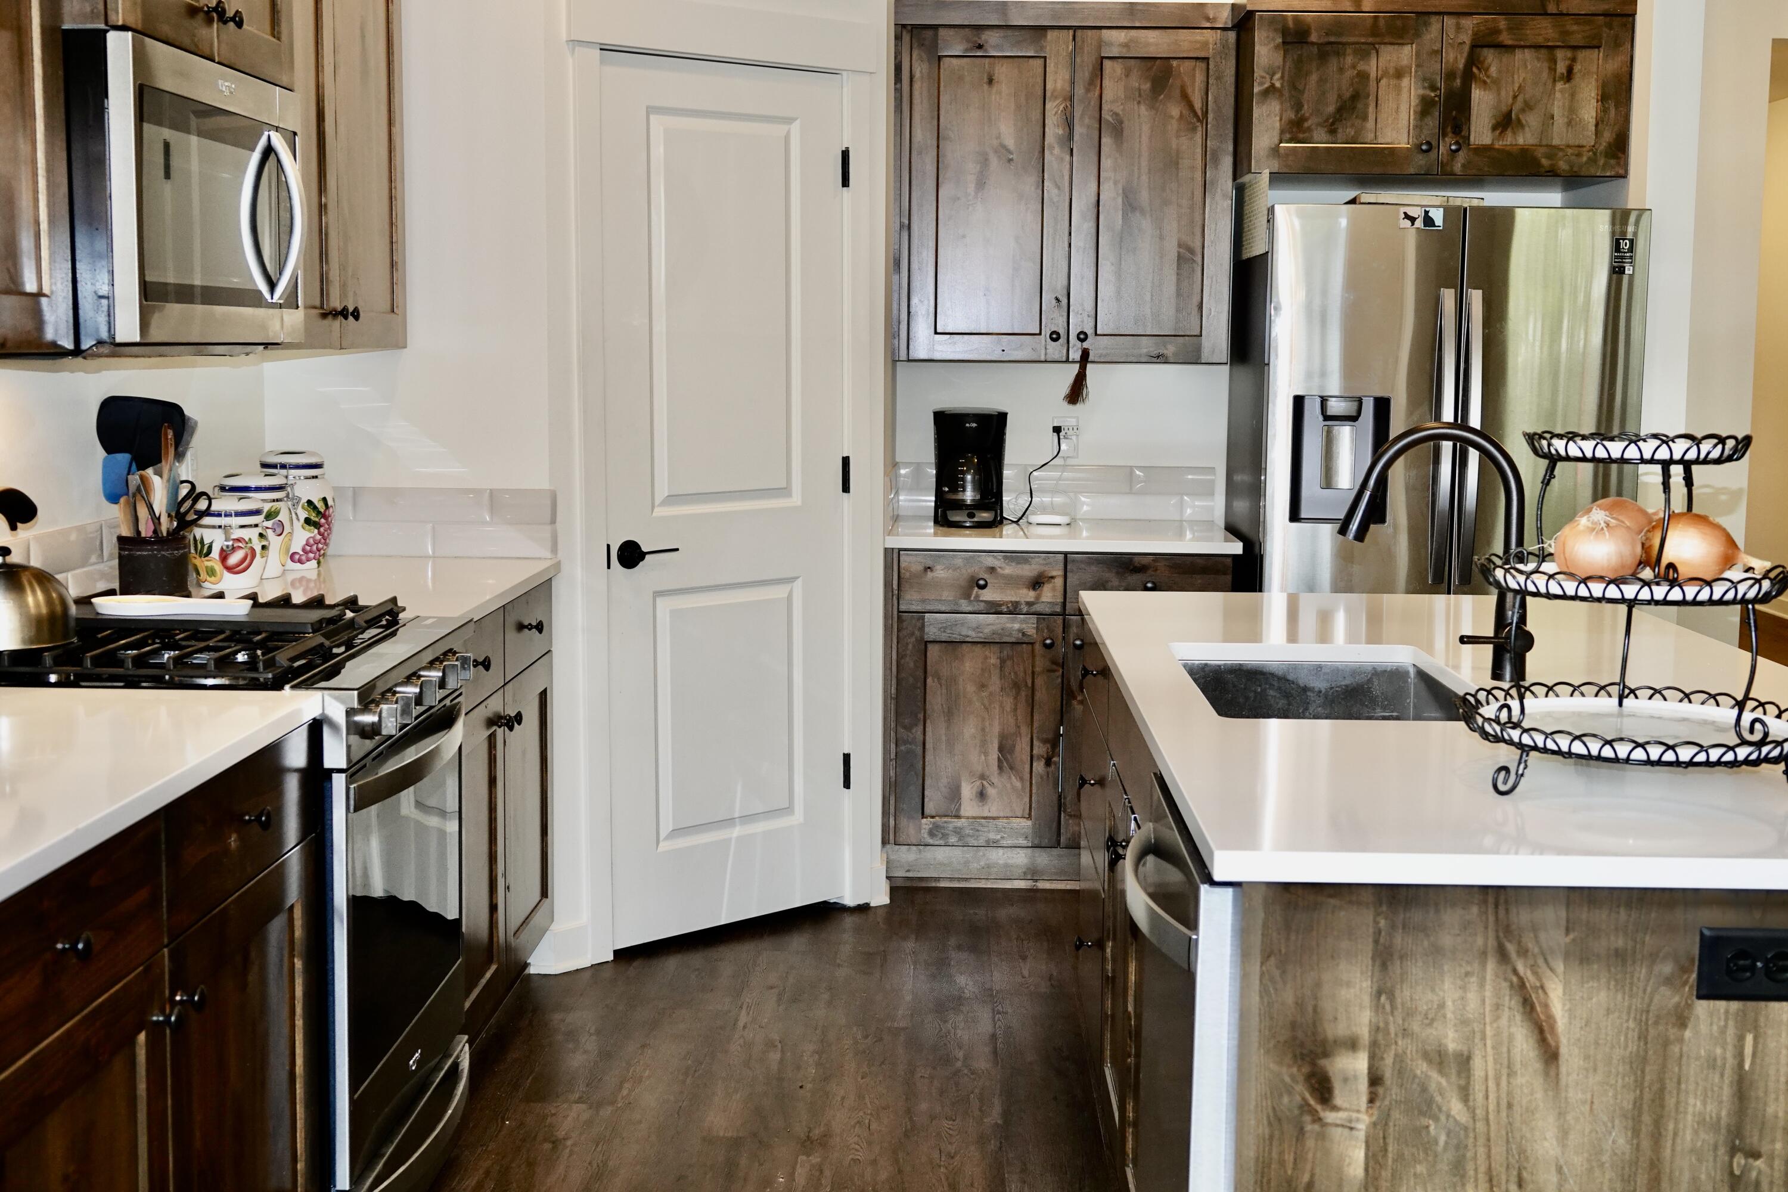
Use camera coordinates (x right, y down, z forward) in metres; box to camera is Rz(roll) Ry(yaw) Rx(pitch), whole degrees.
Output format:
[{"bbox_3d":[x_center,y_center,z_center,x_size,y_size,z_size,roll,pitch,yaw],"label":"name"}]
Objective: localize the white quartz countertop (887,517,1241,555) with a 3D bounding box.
[{"bbox_3d":[0.441,-0.166,5.739,0.902,0.030,0.665,1,7,1],"label":"white quartz countertop"}]

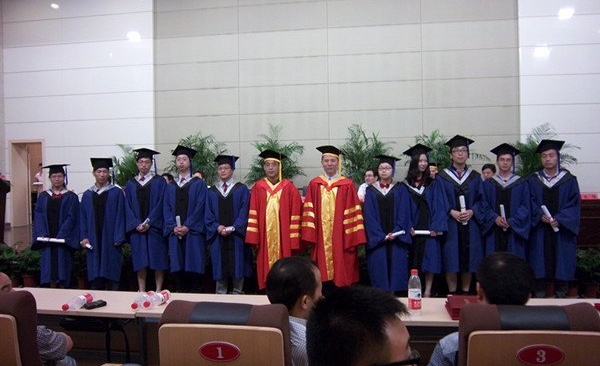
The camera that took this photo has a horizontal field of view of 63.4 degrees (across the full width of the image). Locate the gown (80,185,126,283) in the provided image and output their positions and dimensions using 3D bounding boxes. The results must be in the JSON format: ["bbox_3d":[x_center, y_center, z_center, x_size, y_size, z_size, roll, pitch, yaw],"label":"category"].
[{"bbox_3d":[-2.369,0.603,5.850,0.550,1.193,0.380,-1,0,0],"label":"gown"}]

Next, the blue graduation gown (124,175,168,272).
[{"bbox_3d":[-1.828,0.482,5.780,0.530,1.167,0.380,-1,0,1],"label":"blue graduation gown"}]

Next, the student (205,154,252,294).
[{"bbox_3d":[-0.877,0.509,5.950,0.590,1.700,0.420,-1,-2,0],"label":"student"}]

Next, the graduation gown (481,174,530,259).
[{"bbox_3d":[2.417,0.503,5.680,0.585,1.206,0.420,-1,0,30],"label":"graduation gown"}]

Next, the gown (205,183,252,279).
[{"bbox_3d":[-0.882,0.603,6.030,0.584,1.218,0.420,-1,0,8],"label":"gown"}]

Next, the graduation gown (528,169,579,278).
[{"bbox_3d":[2.900,0.490,5.530,0.593,1.265,0.420,-1,0,32],"label":"graduation gown"}]

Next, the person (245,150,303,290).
[{"bbox_3d":[-0.319,0.481,5.950,0.711,1.759,0.420,-1,0,8],"label":"person"}]

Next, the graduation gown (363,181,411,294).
[{"bbox_3d":[1.043,0.639,5.800,0.568,1.291,0.400,-1,0,10],"label":"graduation gown"}]

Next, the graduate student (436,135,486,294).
[{"bbox_3d":[1.840,0.373,5.530,0.580,1.840,0.420,-1,0,13],"label":"graduate student"}]

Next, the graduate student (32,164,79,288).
[{"bbox_3d":[-2.985,0.561,5.950,0.570,1.575,0.420,-1,0,3],"label":"graduate student"}]

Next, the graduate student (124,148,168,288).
[{"bbox_3d":[-1.828,0.465,5.780,0.530,1.751,0.420,-1,0,1],"label":"graduate student"}]

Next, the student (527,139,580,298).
[{"bbox_3d":[2.894,0.407,5.530,0.604,1.806,0.450,-1,0,32],"label":"student"}]

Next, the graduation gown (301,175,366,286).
[{"bbox_3d":[0.397,0.563,5.750,0.770,1.330,0.440,-1,-2,7],"label":"graduation gown"}]

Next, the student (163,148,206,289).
[{"bbox_3d":[-1.442,0.456,6.100,0.547,1.867,0.450,-1,0,4],"label":"student"}]

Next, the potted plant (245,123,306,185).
[{"bbox_3d":[-0.444,-0.122,8.800,1.120,1.950,1.100,-1,0,8],"label":"potted plant"}]

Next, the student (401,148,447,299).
[{"bbox_3d":[1.438,0.442,5.650,0.580,1.740,0.440,-1,-2,12],"label":"student"}]

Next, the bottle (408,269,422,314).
[{"bbox_3d":[0.589,0.554,2.480,0.066,0.228,0.066,-1,0,8],"label":"bottle"}]

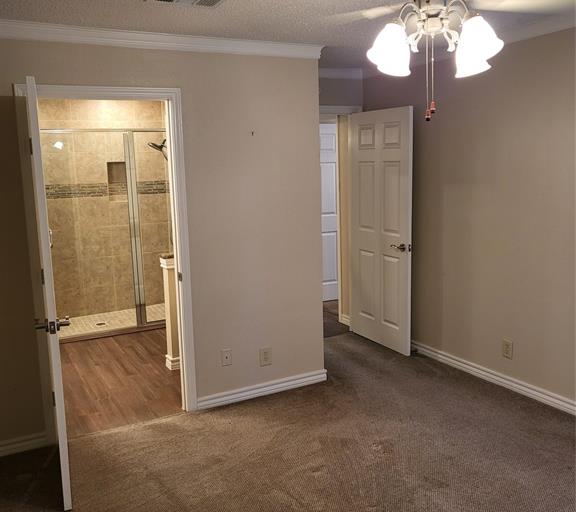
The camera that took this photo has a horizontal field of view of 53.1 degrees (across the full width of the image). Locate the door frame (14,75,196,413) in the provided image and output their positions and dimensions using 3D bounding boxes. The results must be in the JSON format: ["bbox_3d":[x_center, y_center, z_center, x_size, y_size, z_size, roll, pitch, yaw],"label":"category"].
[{"bbox_3d":[-1.094,0.042,3.616,0.955,2.116,0.130,-6,10,-27],"label":"door frame"}]

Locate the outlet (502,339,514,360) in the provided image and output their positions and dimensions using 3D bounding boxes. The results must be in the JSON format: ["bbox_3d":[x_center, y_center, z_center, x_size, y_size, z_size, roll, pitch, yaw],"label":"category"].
[{"bbox_3d":[1.586,0.674,4.150,0.012,0.122,0.079,-6,10,-27],"label":"outlet"}]

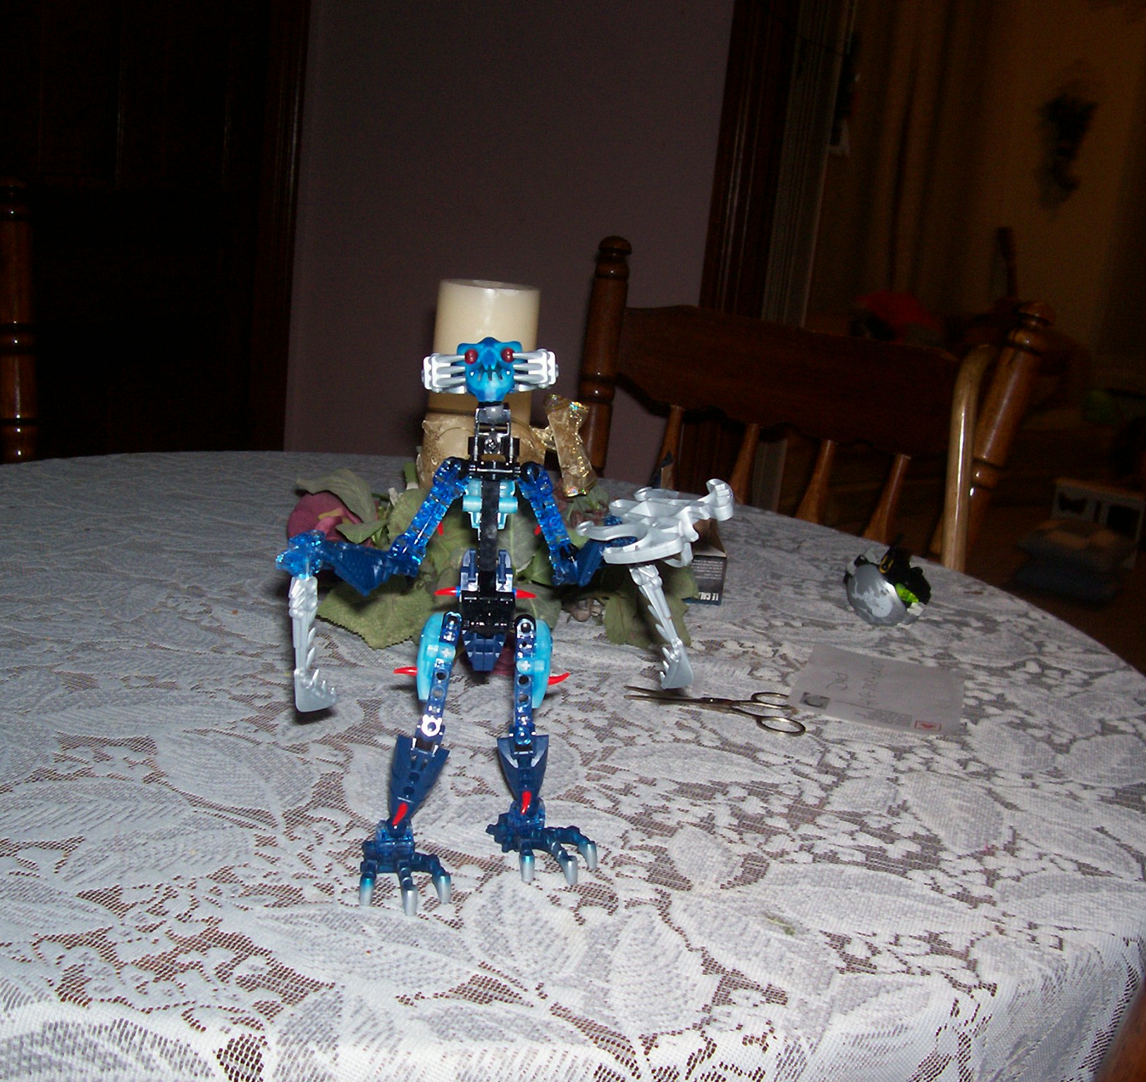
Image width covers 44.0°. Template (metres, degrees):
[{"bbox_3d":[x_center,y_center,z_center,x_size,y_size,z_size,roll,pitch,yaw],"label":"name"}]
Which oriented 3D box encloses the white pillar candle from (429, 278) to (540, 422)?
[{"bbox_3d":[-0.072,-0.103,1.087,0.076,0.185,0.076,6,14,0],"label":"white pillar candle"}]

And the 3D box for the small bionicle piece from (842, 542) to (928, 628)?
[{"bbox_3d":[0.251,0.033,1.123,0.058,0.047,0.053,16,17,34],"label":"small bionicle piece"}]

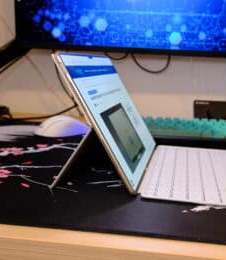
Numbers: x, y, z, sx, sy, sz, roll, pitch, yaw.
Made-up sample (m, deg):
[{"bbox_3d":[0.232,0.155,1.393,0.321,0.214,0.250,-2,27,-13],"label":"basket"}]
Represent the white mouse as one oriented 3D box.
[{"bbox_3d":[-0.111,-0.011,0.803,0.124,0.040,0.065,-6,14,-37],"label":"white mouse"}]

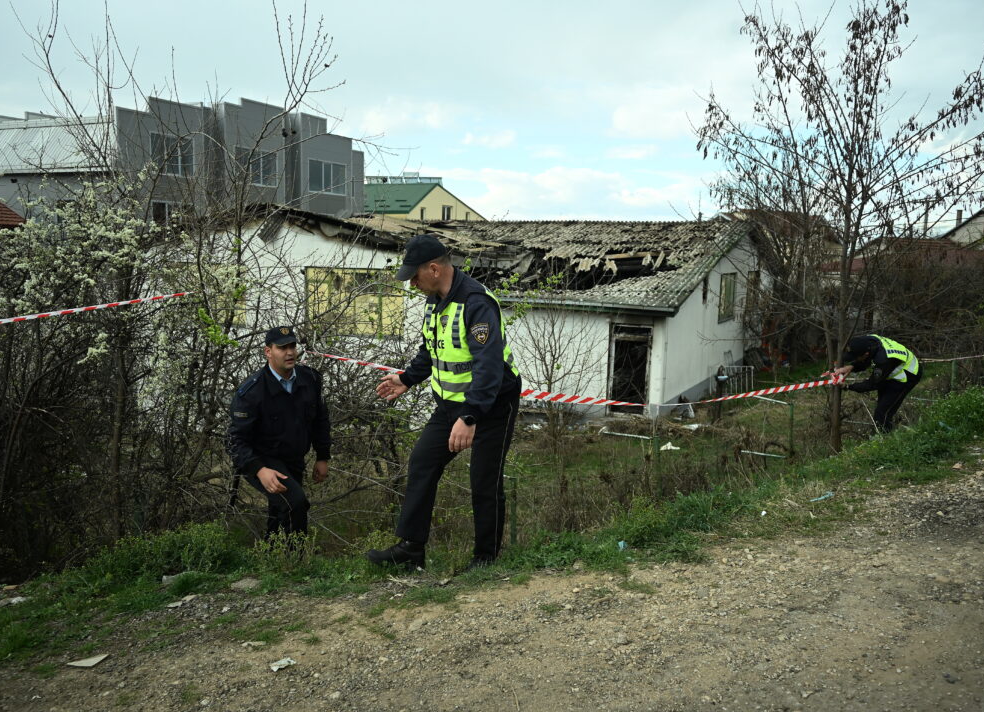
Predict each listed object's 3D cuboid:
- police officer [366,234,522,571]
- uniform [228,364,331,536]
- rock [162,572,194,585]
[{"bbox_3d":[-0.240,0.240,4.280,0.750,1.770,0.550,-3,8,-29],"label":"police officer"},{"bbox_3d":[-1.306,0.639,5.080,0.560,1.200,0.520,-2,8,-27],"label":"uniform"},{"bbox_3d":[-1.604,1.139,4.250,0.165,0.060,0.110,0,7,-6],"label":"rock"}]

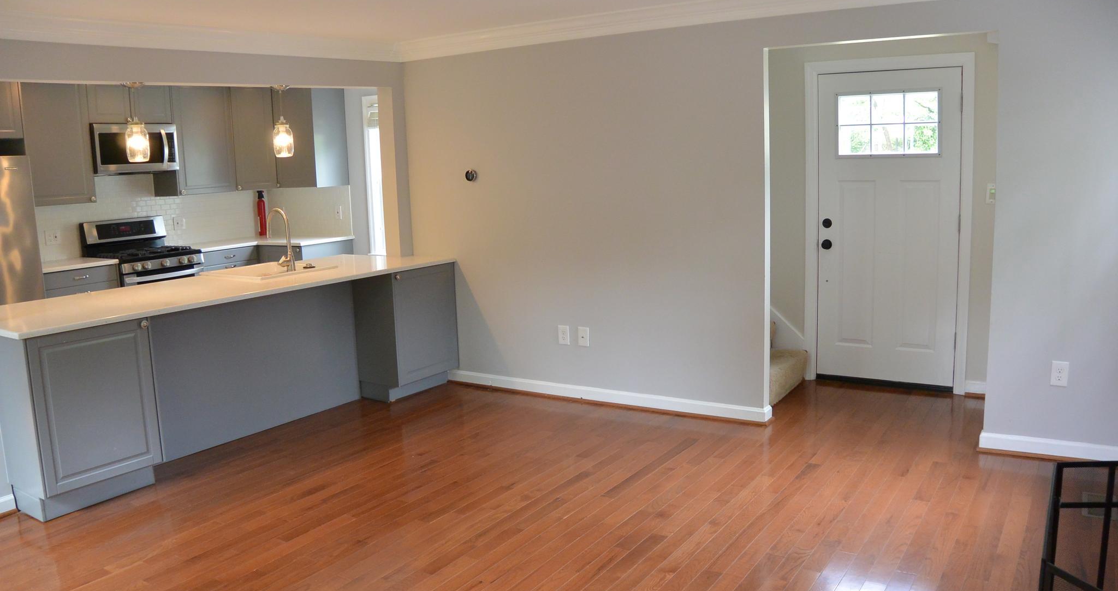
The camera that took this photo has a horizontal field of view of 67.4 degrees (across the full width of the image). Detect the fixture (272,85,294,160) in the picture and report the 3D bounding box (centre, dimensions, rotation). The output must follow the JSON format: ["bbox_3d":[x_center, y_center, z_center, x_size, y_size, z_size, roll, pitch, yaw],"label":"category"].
[{"bbox_3d":[-1.827,-1.152,5.545,0.140,0.470,0.140,4,11,33],"label":"fixture"}]

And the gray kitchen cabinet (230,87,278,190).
[{"bbox_3d":[-3.217,-1.572,8.480,0.400,1.015,0.490,4,11,33],"label":"gray kitchen cabinet"}]

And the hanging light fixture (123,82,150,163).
[{"bbox_3d":[-2.299,-0.941,4.557,0.130,0.430,0.130,4,11,33],"label":"hanging light fixture"}]

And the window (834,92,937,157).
[{"bbox_3d":[2.105,-1.095,5.369,0.661,0.410,0.050,4,11,33],"label":"window"}]

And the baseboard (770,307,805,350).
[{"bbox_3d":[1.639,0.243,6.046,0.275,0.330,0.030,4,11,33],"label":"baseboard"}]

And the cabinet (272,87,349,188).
[{"bbox_3d":[-2.382,-1.537,7.968,0.610,1.010,0.390,4,11,33],"label":"cabinet"}]

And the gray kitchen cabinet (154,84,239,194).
[{"bbox_3d":[-3.404,-1.445,7.758,0.395,1.010,0.610,4,11,33],"label":"gray kitchen cabinet"}]

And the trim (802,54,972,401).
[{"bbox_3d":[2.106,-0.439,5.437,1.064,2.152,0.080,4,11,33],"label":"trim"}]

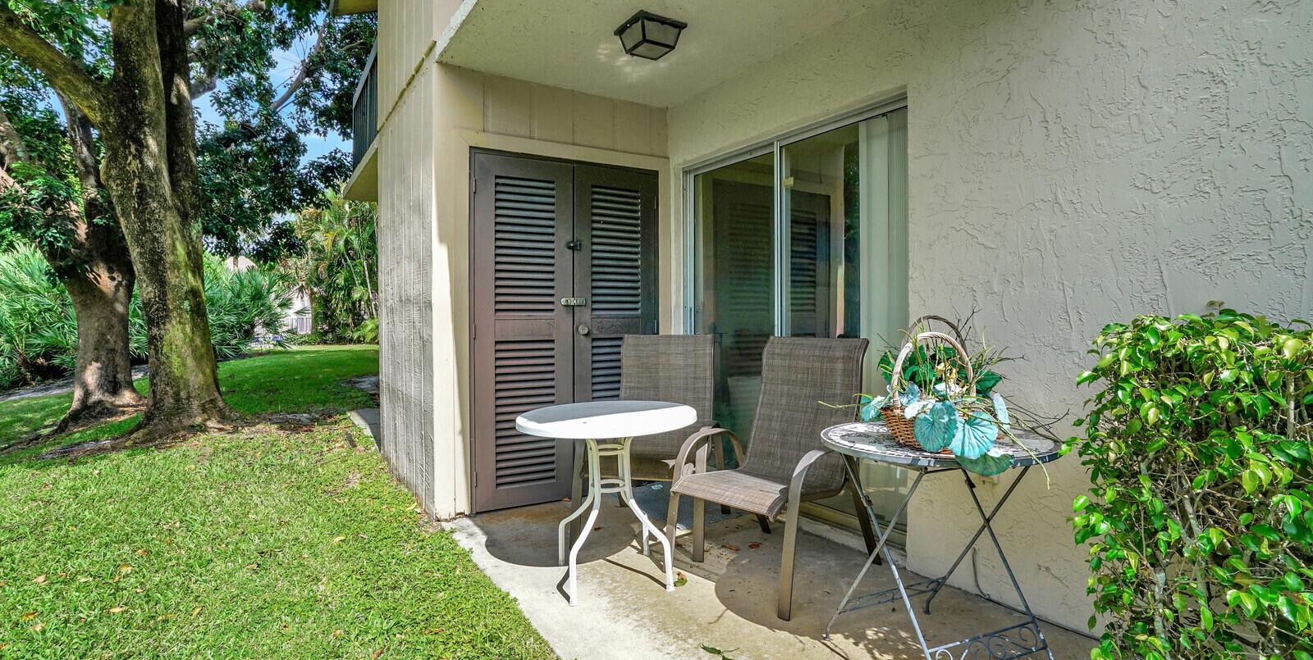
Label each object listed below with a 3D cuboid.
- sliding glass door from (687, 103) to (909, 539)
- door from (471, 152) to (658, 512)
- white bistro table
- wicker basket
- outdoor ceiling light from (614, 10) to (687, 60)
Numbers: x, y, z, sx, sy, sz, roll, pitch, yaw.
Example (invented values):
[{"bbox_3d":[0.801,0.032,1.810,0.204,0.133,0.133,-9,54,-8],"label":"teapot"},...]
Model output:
[{"bbox_3d":[0.666,-0.031,3.222,0.100,2.042,1.554,-1,1,-37],"label":"sliding glass door"},{"bbox_3d":[-0.515,0.000,3.555,1.186,2.040,0.060,0,1,-28],"label":"door"},{"bbox_3d":[-0.198,0.693,2.430,0.740,0.700,0.740,0,1,0],"label":"white bistro table"},{"bbox_3d":[0.885,0.168,1.820,0.320,0.340,0.320,-1,1,-38],"label":"wicker basket"},{"bbox_3d":[-0.030,-1.390,2.800,0.250,0.120,0.250,0,1,-29],"label":"outdoor ceiling light"}]

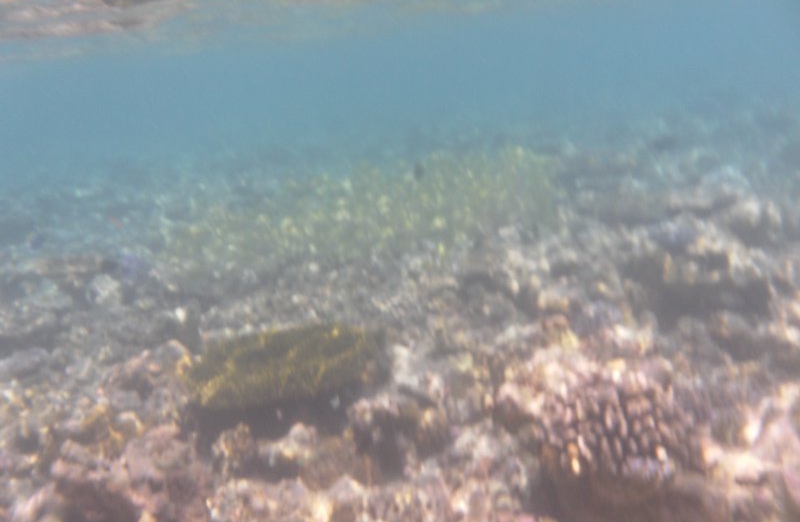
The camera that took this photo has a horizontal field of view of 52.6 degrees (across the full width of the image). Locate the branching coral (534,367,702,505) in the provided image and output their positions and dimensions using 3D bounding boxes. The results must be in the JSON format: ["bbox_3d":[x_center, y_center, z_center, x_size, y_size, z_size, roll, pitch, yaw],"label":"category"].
[{"bbox_3d":[0.432,0.345,1.600,0.325,0.200,0.290,-2,12,15],"label":"branching coral"}]

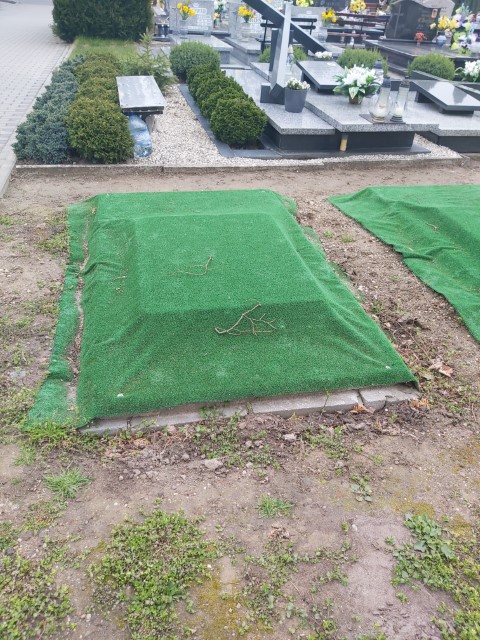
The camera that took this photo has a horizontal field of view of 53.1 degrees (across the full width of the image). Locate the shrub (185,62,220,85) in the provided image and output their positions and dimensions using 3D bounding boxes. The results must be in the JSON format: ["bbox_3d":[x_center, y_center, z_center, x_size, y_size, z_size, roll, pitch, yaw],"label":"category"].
[{"bbox_3d":[-0.439,-3.131,6.302,0.500,0.410,0.500,-4,36,-11],"label":"shrub"}]

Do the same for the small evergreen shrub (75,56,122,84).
[{"bbox_3d":[-1.682,-2.845,5.716,0.550,0.490,0.550,-4,36,-11],"label":"small evergreen shrub"}]

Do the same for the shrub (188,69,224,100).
[{"bbox_3d":[-0.330,-2.742,5.681,0.520,0.420,0.520,-5,36,-12],"label":"shrub"}]

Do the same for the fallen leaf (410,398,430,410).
[{"bbox_3d":[0.757,0.346,2.007,0.080,0.025,0.055,-4,36,-11],"label":"fallen leaf"}]

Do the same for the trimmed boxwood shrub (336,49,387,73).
[{"bbox_3d":[1.875,-3.847,7.345,0.730,0.520,0.720,-5,36,-12],"label":"trimmed boxwood shrub"}]

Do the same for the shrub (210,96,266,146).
[{"bbox_3d":[-0.020,-1.916,4.641,0.540,0.420,0.540,-4,36,-11],"label":"shrub"}]

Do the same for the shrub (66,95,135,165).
[{"bbox_3d":[-1.168,-1.592,4.019,0.530,0.490,0.530,-4,36,-11],"label":"shrub"}]

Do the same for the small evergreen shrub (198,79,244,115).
[{"bbox_3d":[-0.207,-2.462,5.383,0.530,0.420,0.530,-4,36,-11],"label":"small evergreen shrub"}]

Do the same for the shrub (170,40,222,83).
[{"bbox_3d":[-0.649,-3.759,6.994,0.730,0.530,0.730,-5,36,-12],"label":"shrub"}]

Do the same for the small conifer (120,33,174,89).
[{"bbox_3d":[-1.169,-3.363,6.289,0.740,0.720,0.700,-4,36,-11],"label":"small conifer"}]

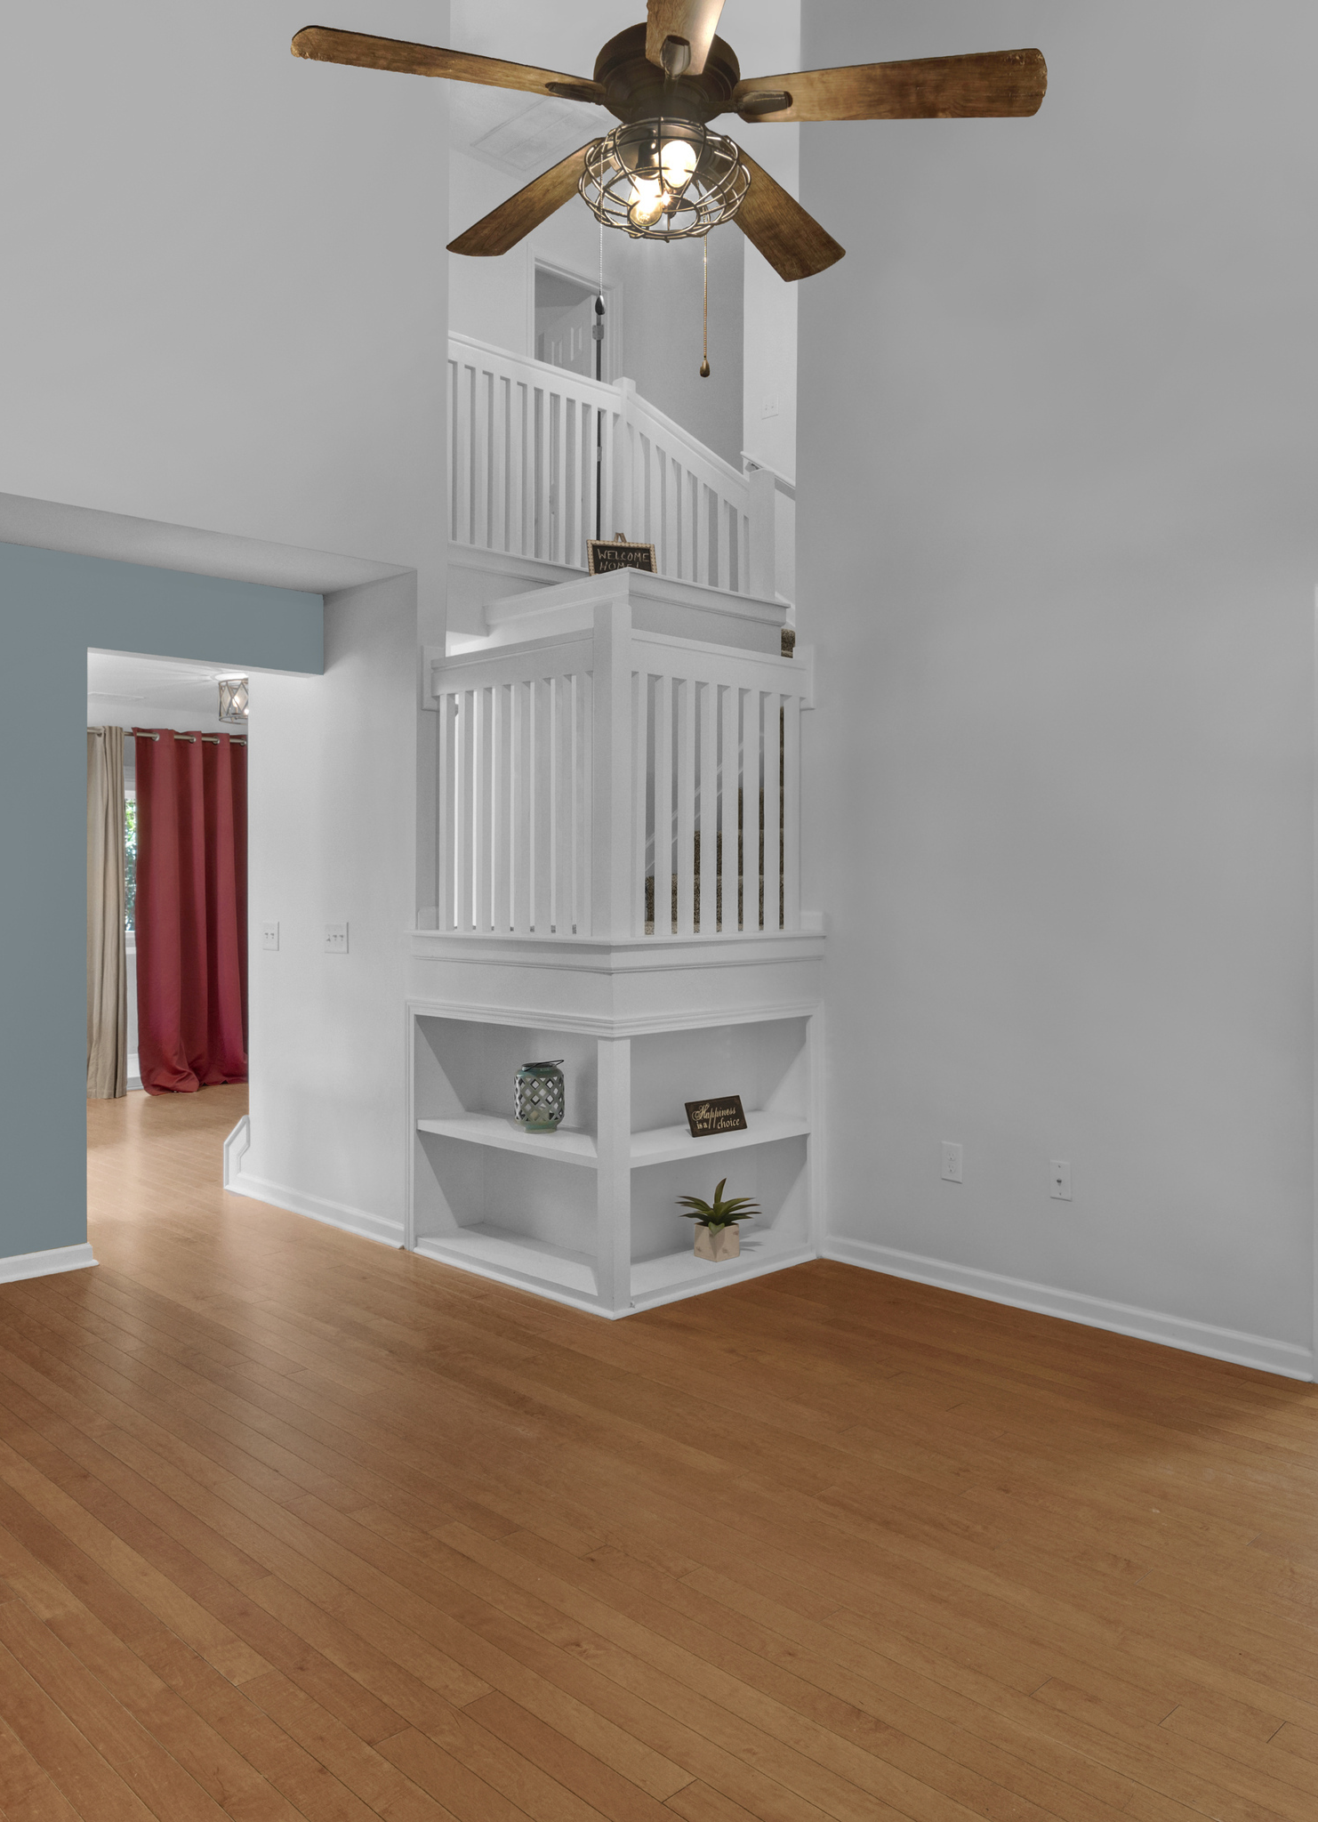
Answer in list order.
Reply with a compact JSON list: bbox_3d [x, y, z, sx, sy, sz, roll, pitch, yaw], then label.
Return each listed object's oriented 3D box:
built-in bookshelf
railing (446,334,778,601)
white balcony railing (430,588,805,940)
[{"bbox_3d":[-0.164,0.775,4.270,0.950,0.880,1.050,-1,2,-44],"label":"built-in bookshelf"},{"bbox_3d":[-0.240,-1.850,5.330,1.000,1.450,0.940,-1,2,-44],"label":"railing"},{"bbox_3d":[-0.143,-0.440,4.260,0.890,1.030,0.920,-1,2,-44],"label":"white balcony railing"}]

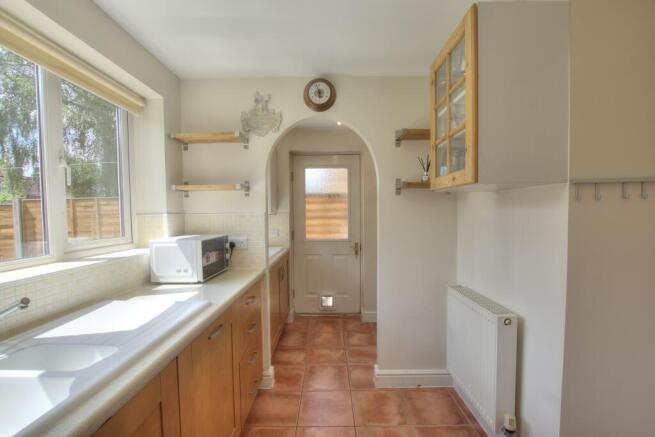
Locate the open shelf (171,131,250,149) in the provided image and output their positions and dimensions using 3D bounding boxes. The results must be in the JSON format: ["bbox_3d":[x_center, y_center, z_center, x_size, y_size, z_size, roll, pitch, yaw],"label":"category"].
[{"bbox_3d":[-0.806,-0.557,1.886,0.475,0.119,0.180,0,1,0],"label":"open shelf"}]

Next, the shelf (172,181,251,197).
[{"bbox_3d":[-0.805,-0.209,1.893,0.476,0.116,0.180,0,1,0],"label":"shelf"}]

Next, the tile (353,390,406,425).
[{"bbox_3d":[0.346,1.251,1.808,0.340,0.010,0.332,0,1,0],"label":"tile"}]

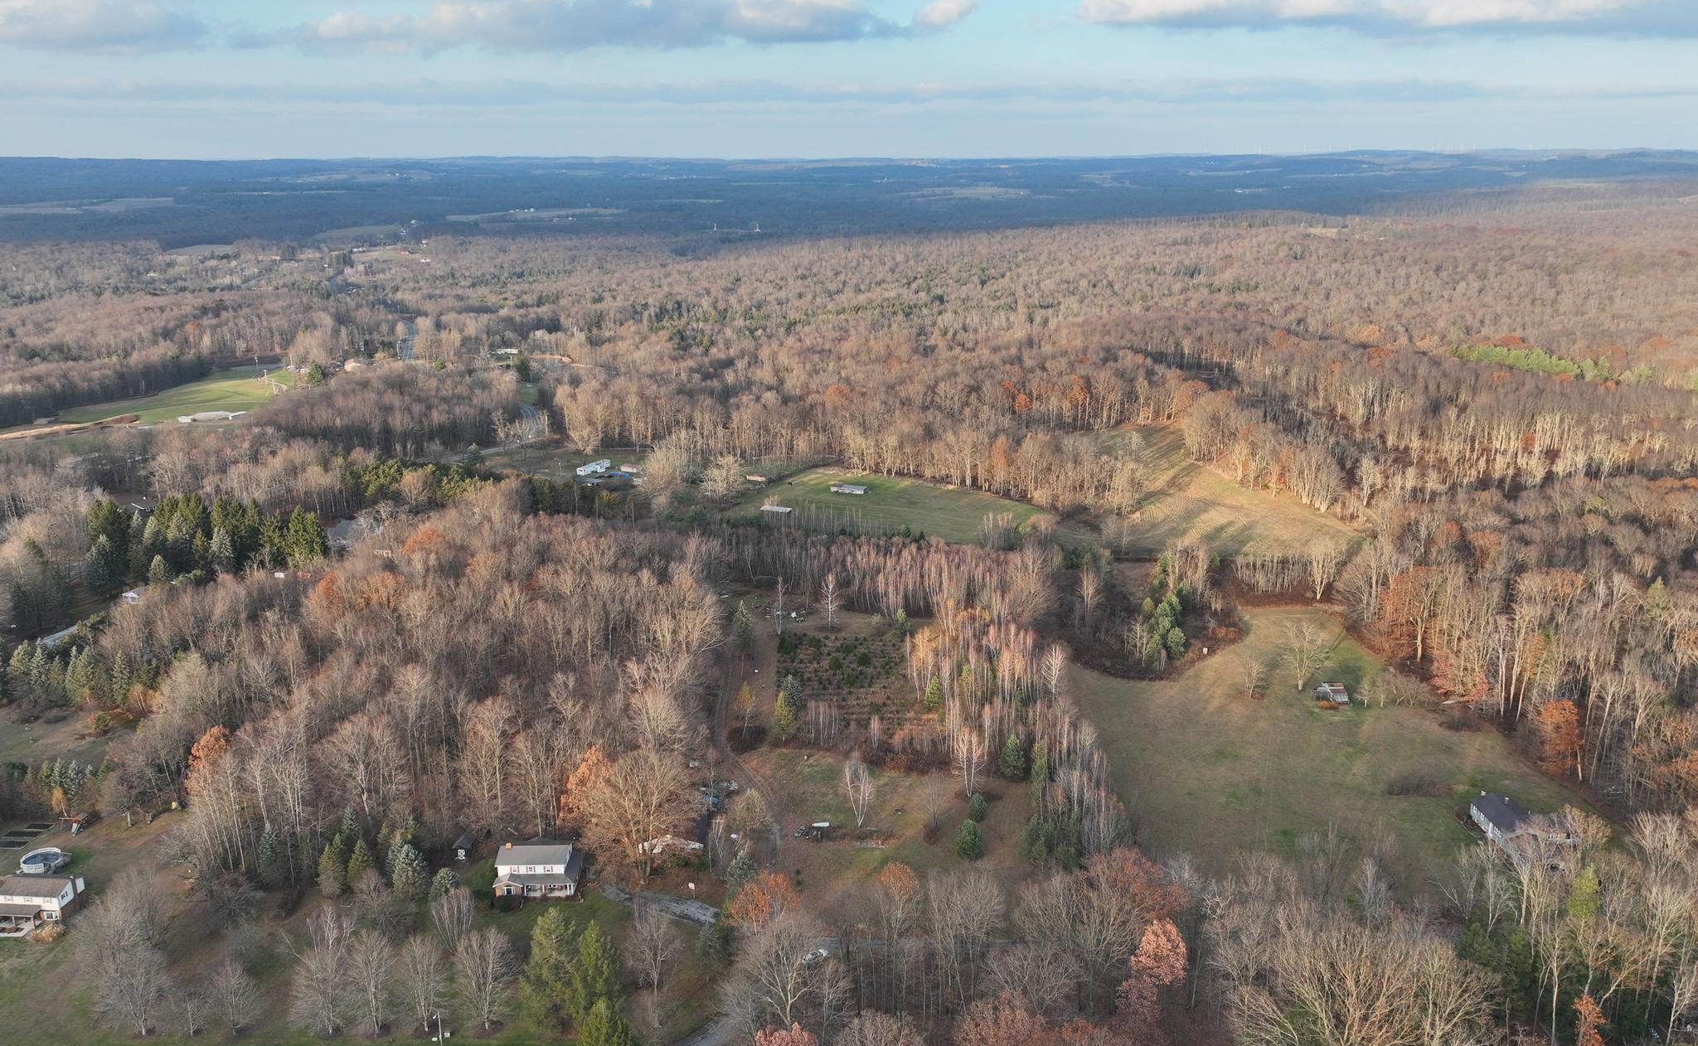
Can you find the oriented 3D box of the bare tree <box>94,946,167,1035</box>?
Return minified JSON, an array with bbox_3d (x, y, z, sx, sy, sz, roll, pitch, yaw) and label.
[{"bbox_3d":[-102.420,67.020,167.750,10.210,13.950,9.910,0,17,0],"label":"bare tree"}]

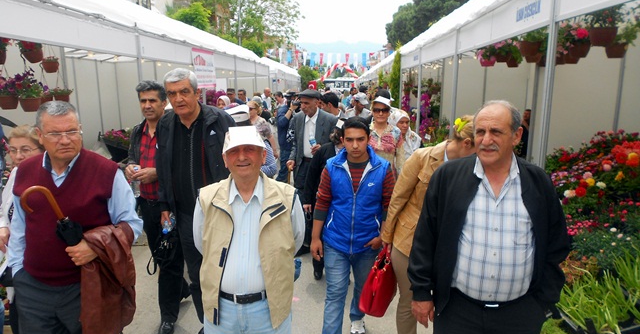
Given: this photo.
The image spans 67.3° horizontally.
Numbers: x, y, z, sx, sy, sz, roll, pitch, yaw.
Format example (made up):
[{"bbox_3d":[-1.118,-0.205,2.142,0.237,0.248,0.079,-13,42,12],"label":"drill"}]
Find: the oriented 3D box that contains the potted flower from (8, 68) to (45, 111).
[{"bbox_3d":[-2.931,-0.774,4.800,0.360,0.420,0.340,-6,11,-26],"label":"potted flower"}]

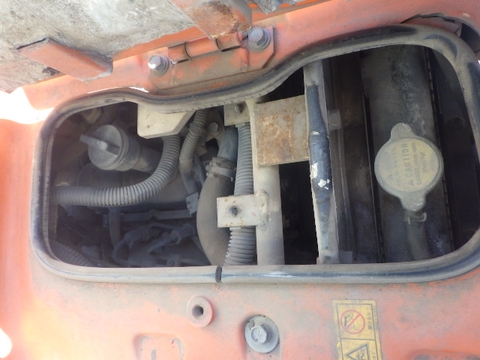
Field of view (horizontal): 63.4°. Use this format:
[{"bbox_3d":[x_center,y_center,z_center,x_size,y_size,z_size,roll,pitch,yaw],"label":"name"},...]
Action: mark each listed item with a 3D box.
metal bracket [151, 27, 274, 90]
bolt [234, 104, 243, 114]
[{"bbox_3d":[-0.043,-0.158,0.501,0.172,0.020,0.058,-5,73,26],"label":"metal bracket"},{"bbox_3d":[-0.002,-0.098,0.540,0.012,0.011,0.012,0,75,27],"label":"bolt"}]

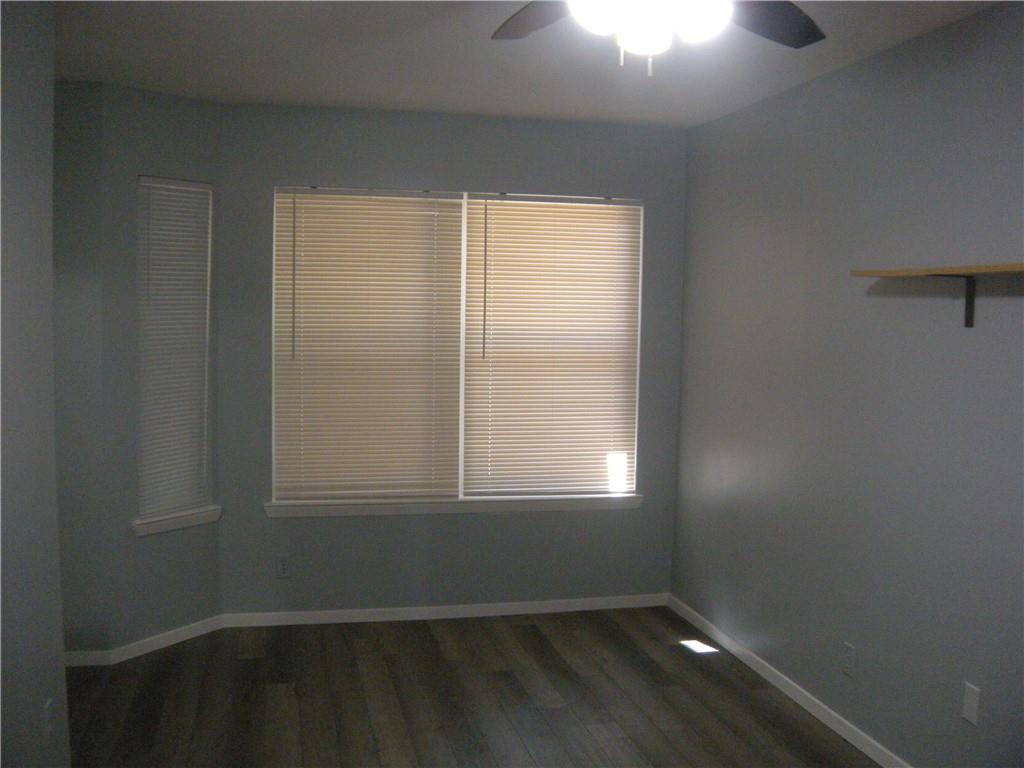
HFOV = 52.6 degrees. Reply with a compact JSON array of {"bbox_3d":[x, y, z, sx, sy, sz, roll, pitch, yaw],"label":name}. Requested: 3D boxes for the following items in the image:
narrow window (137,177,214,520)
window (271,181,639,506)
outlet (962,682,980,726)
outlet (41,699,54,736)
[{"bbox_3d":[-1.487,-0.170,4.561,0.050,1.460,0.415,4,5,32],"label":"narrow window"},{"bbox_3d":[-0.240,-0.187,5.031,1.795,1.460,0.050,0,5,-13],"label":"window"},{"bbox_3d":[1.349,0.943,3.044,0.010,0.115,0.071,0,5,-13],"label":"outlet"},{"bbox_3d":[-1.333,0.966,2.975,0.010,0.115,0.071,0,5,-10],"label":"outlet"}]

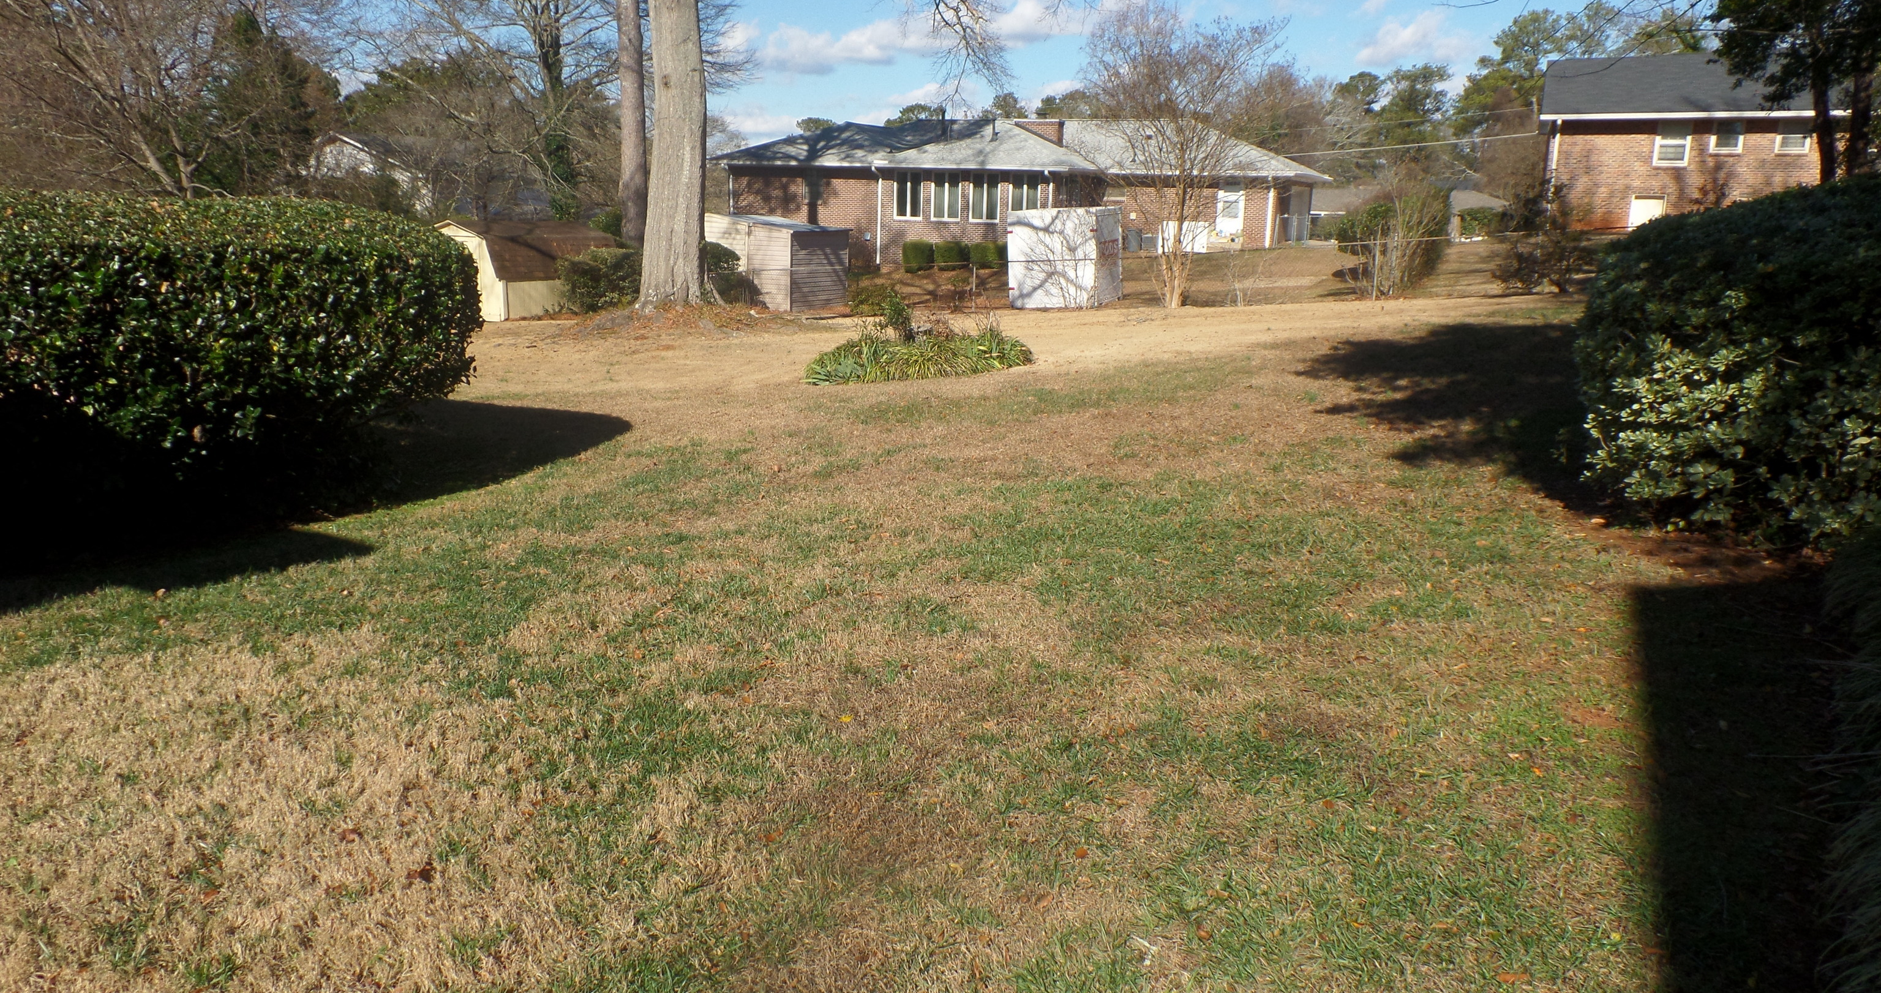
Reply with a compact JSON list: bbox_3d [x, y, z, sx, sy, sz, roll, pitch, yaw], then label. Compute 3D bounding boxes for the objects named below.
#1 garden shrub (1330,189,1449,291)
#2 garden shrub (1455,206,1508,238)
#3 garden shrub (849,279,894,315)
[{"bbox_3d":[9.713,-5.500,27.000,2.340,2.199,2.106,5,12,19],"label":"garden shrub"},{"bbox_3d":[29.373,-14.908,68.000,2.509,1.692,2.007,6,13,22],"label":"garden shrub"},{"bbox_3d":[-1.650,-4.831,30.200,1.277,0.851,1.277,1,12,-3],"label":"garden shrub"}]

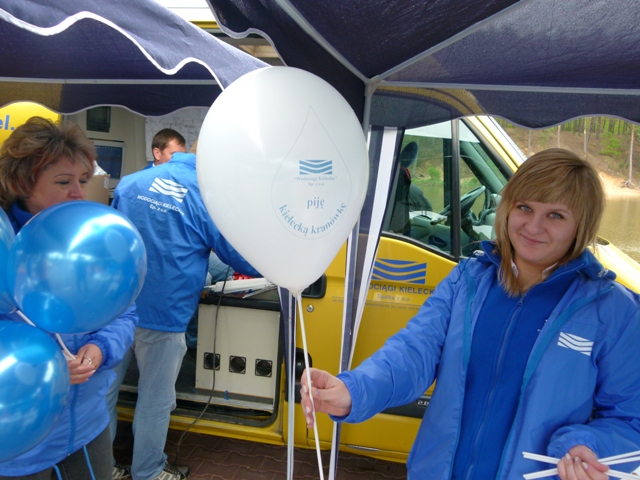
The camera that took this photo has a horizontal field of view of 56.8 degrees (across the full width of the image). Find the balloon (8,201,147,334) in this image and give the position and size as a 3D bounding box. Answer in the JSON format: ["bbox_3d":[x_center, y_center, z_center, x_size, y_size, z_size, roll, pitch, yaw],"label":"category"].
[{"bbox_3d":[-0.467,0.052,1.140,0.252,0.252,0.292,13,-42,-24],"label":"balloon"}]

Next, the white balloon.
[{"bbox_3d":[-0.061,-0.097,0.960,0.277,0.365,0.277,-7,4,-22],"label":"white balloon"}]

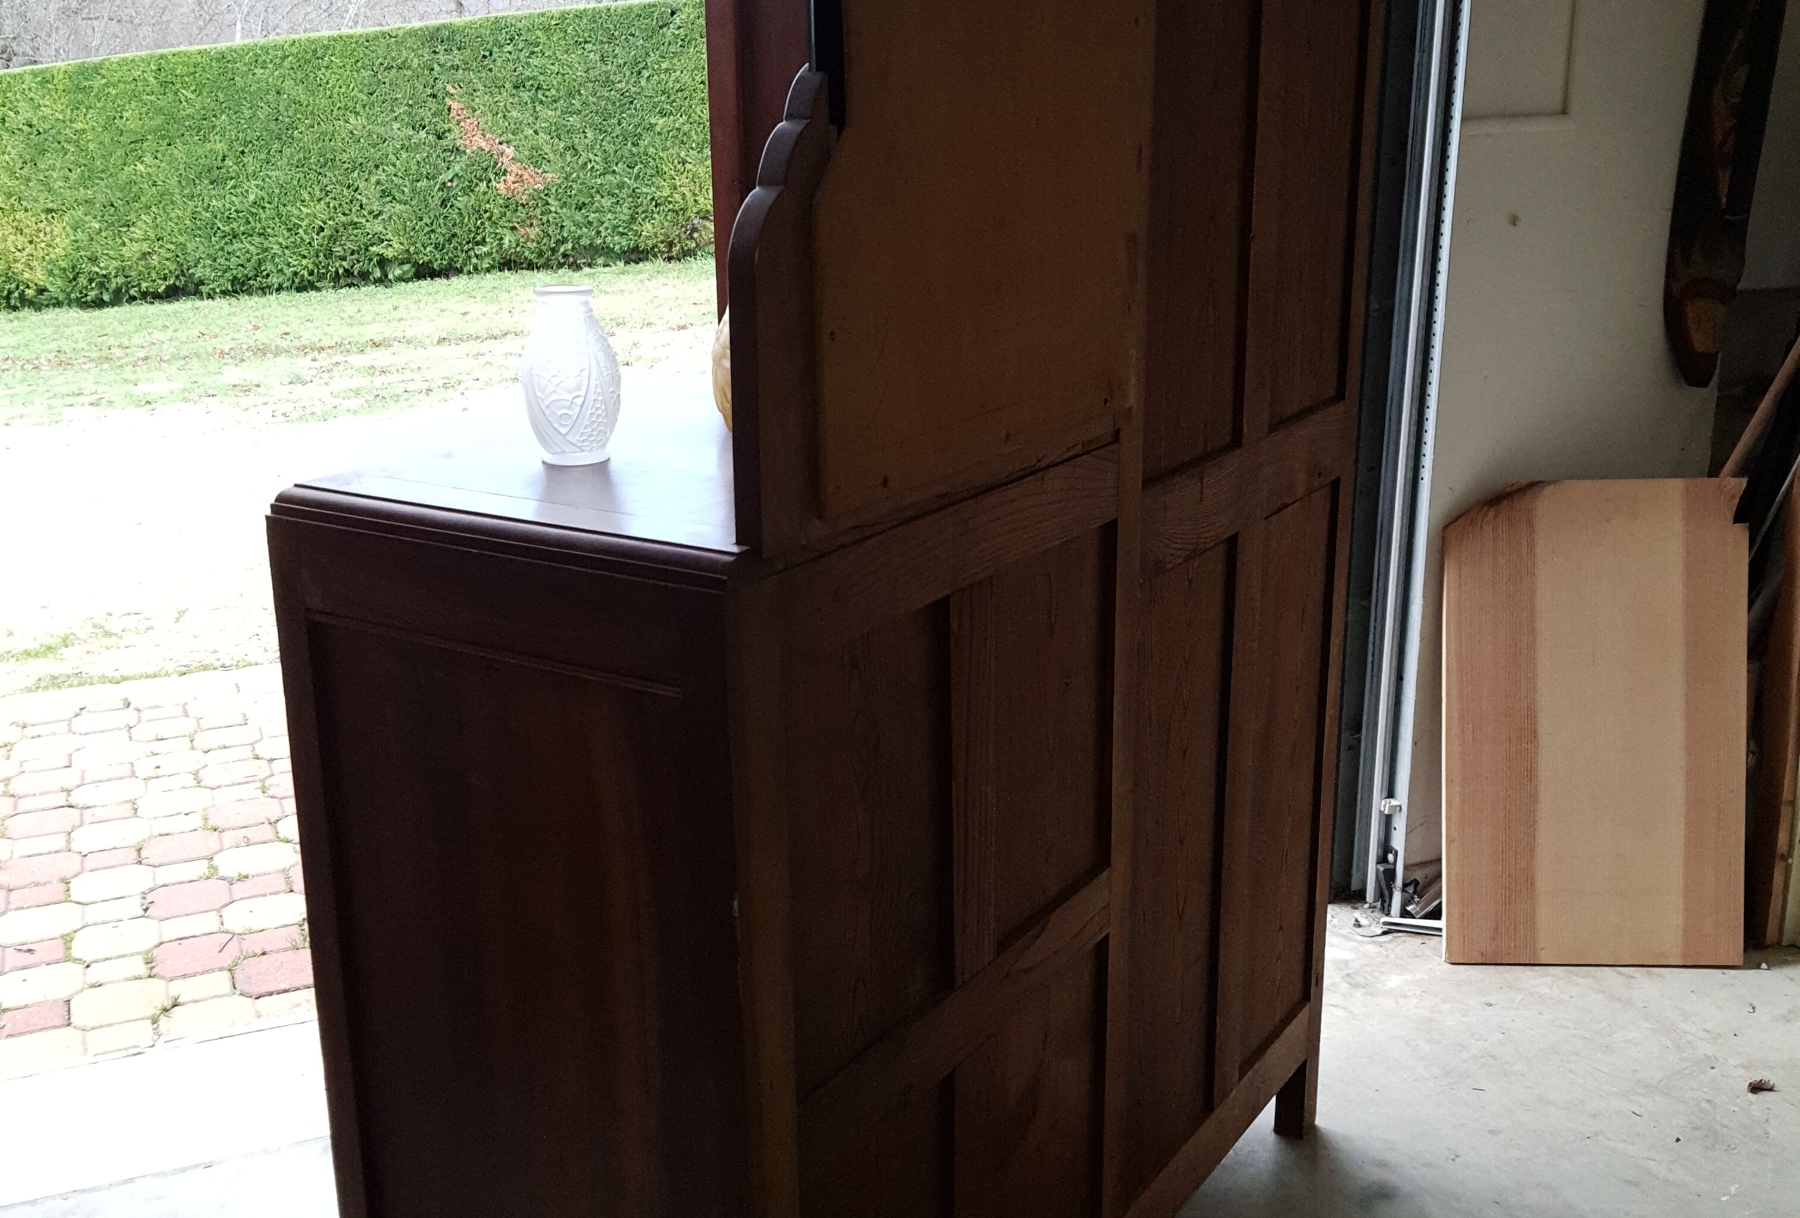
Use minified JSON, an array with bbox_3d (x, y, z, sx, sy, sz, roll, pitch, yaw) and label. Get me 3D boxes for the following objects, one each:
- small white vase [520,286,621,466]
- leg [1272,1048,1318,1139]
[{"bbox_3d":[-0.285,-0.202,1.560,0.085,0.148,0.085,-1,16,0],"label":"small white vase"},{"bbox_3d":[0.552,0.667,2.506,0.043,0.128,0.046,9,18,31],"label":"leg"}]

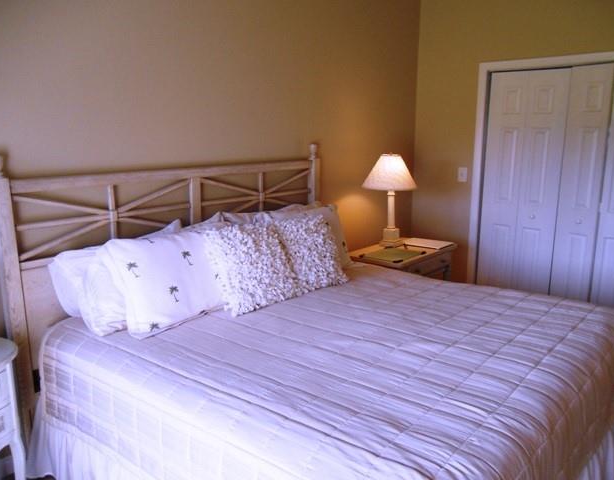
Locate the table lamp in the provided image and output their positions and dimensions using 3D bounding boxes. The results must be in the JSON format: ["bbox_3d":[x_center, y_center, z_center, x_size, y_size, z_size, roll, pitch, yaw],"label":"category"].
[{"bbox_3d":[0.650,-0.310,3.947,0.420,0.700,0.420,0,12,0],"label":"table lamp"}]

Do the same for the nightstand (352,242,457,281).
[{"bbox_3d":[0.718,0.426,3.905,0.480,0.725,0.860,10,15,40],"label":"nightstand"}]

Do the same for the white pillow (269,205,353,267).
[{"bbox_3d":[0.028,0.013,3.125,0.170,0.450,0.640,-19,-4,42],"label":"white pillow"}]

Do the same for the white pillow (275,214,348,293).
[{"bbox_3d":[0.015,0.069,2.904,0.160,0.430,0.450,-29,-10,41],"label":"white pillow"}]

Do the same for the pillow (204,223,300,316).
[{"bbox_3d":[-0.295,0.127,2.630,0.440,0.430,0.160,-13,-13,-47],"label":"pillow"}]

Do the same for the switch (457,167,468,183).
[{"bbox_3d":[1.304,-0.549,4.344,0.075,0.120,0.012,10,15,40],"label":"switch"}]

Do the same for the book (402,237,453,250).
[{"bbox_3d":[0.938,0.018,4.050,0.320,0.015,0.250,10,15,40],"label":"book"}]

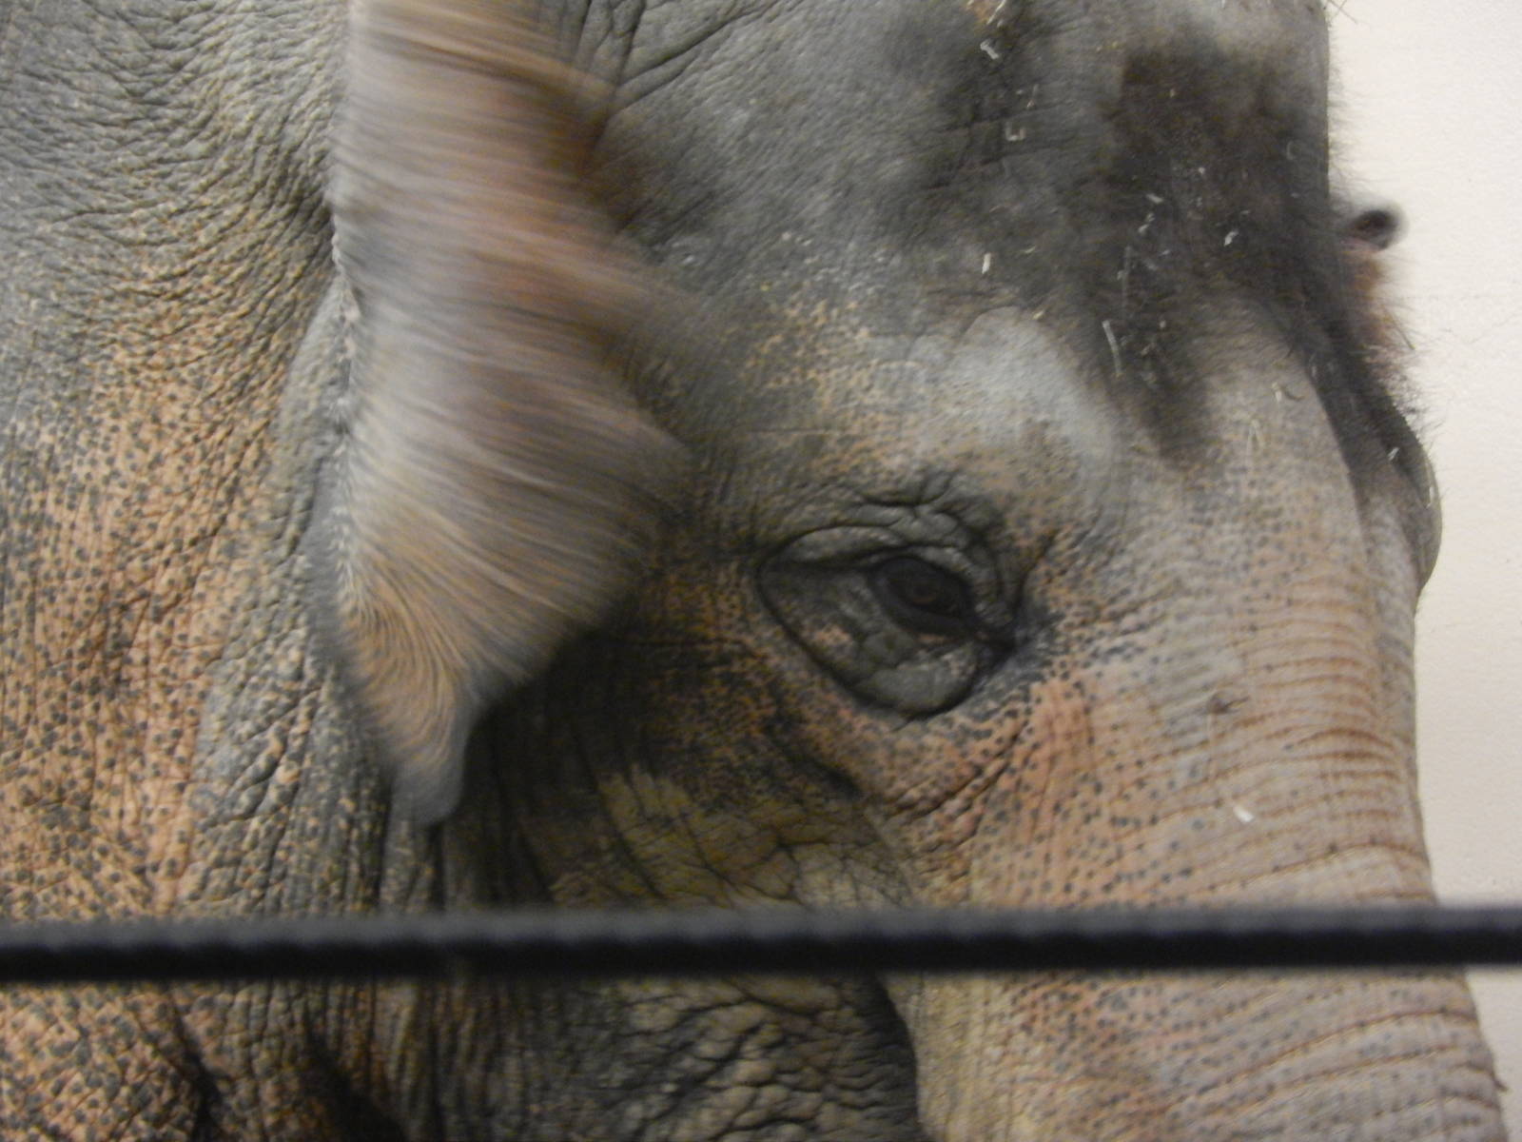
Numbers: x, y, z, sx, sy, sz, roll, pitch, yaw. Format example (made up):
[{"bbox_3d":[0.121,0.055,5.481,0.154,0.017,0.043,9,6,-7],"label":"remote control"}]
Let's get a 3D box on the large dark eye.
[{"bbox_3d":[0.079,0.013,7.500,0.051,0.039,0.027,0,-3,-7],"label":"large dark eye"}]

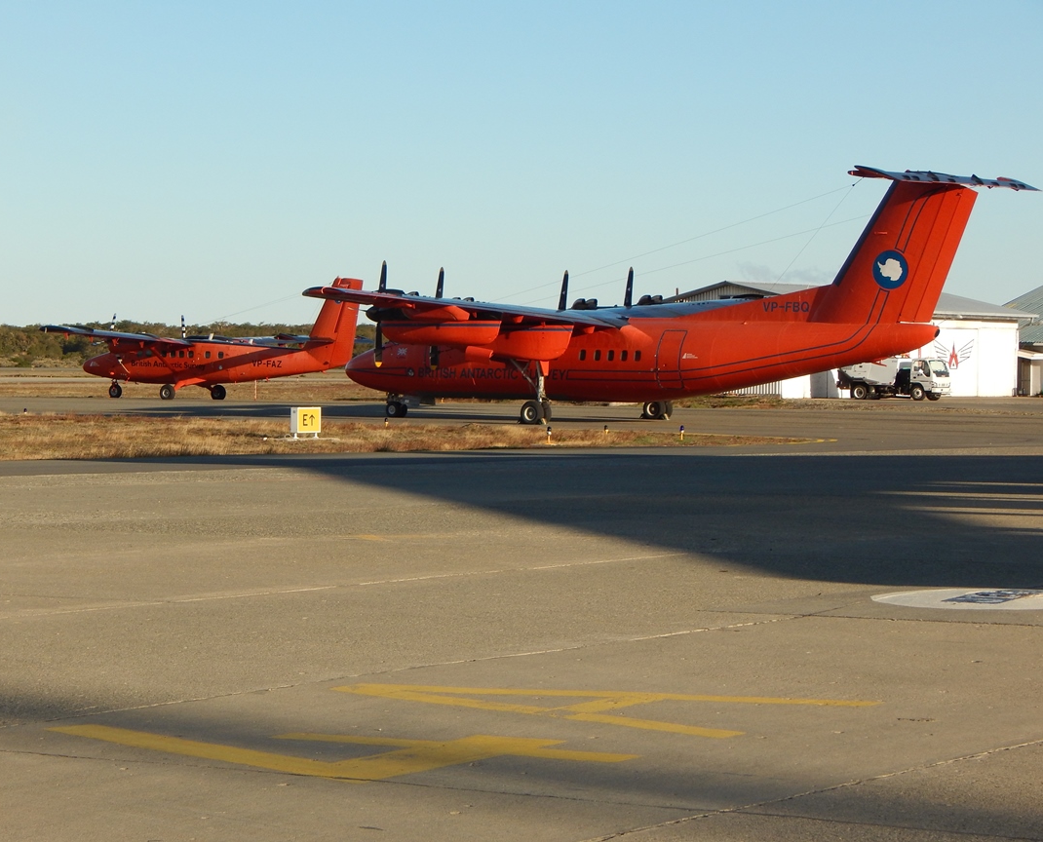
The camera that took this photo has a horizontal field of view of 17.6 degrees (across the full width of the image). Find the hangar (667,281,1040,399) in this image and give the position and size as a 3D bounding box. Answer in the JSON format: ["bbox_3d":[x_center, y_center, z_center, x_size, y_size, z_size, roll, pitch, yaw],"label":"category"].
[{"bbox_3d":[18.031,-4.641,196.967,13.340,6.370,27.790,1,1,34],"label":"hangar"}]

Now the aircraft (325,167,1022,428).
[{"bbox_3d":[3.974,-3.889,109.747,24.540,7.900,28.350,1,1,35],"label":"aircraft"}]

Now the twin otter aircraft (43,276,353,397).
[{"bbox_3d":[-13.737,-3.846,153.081,15.770,5.800,19.810,1,1,32],"label":"twin otter aircraft"}]

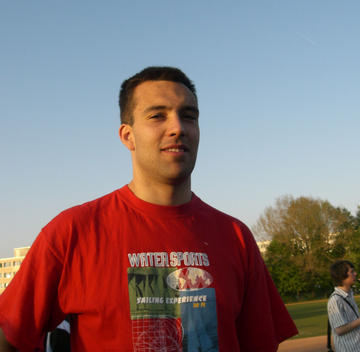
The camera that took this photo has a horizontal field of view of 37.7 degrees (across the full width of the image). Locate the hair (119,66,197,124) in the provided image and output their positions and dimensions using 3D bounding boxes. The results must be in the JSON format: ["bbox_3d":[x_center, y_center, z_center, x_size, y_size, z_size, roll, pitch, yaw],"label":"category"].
[{"bbox_3d":[-0.045,-0.144,1.145,0.165,0.165,0.195,1,-14,-21],"label":"hair"}]

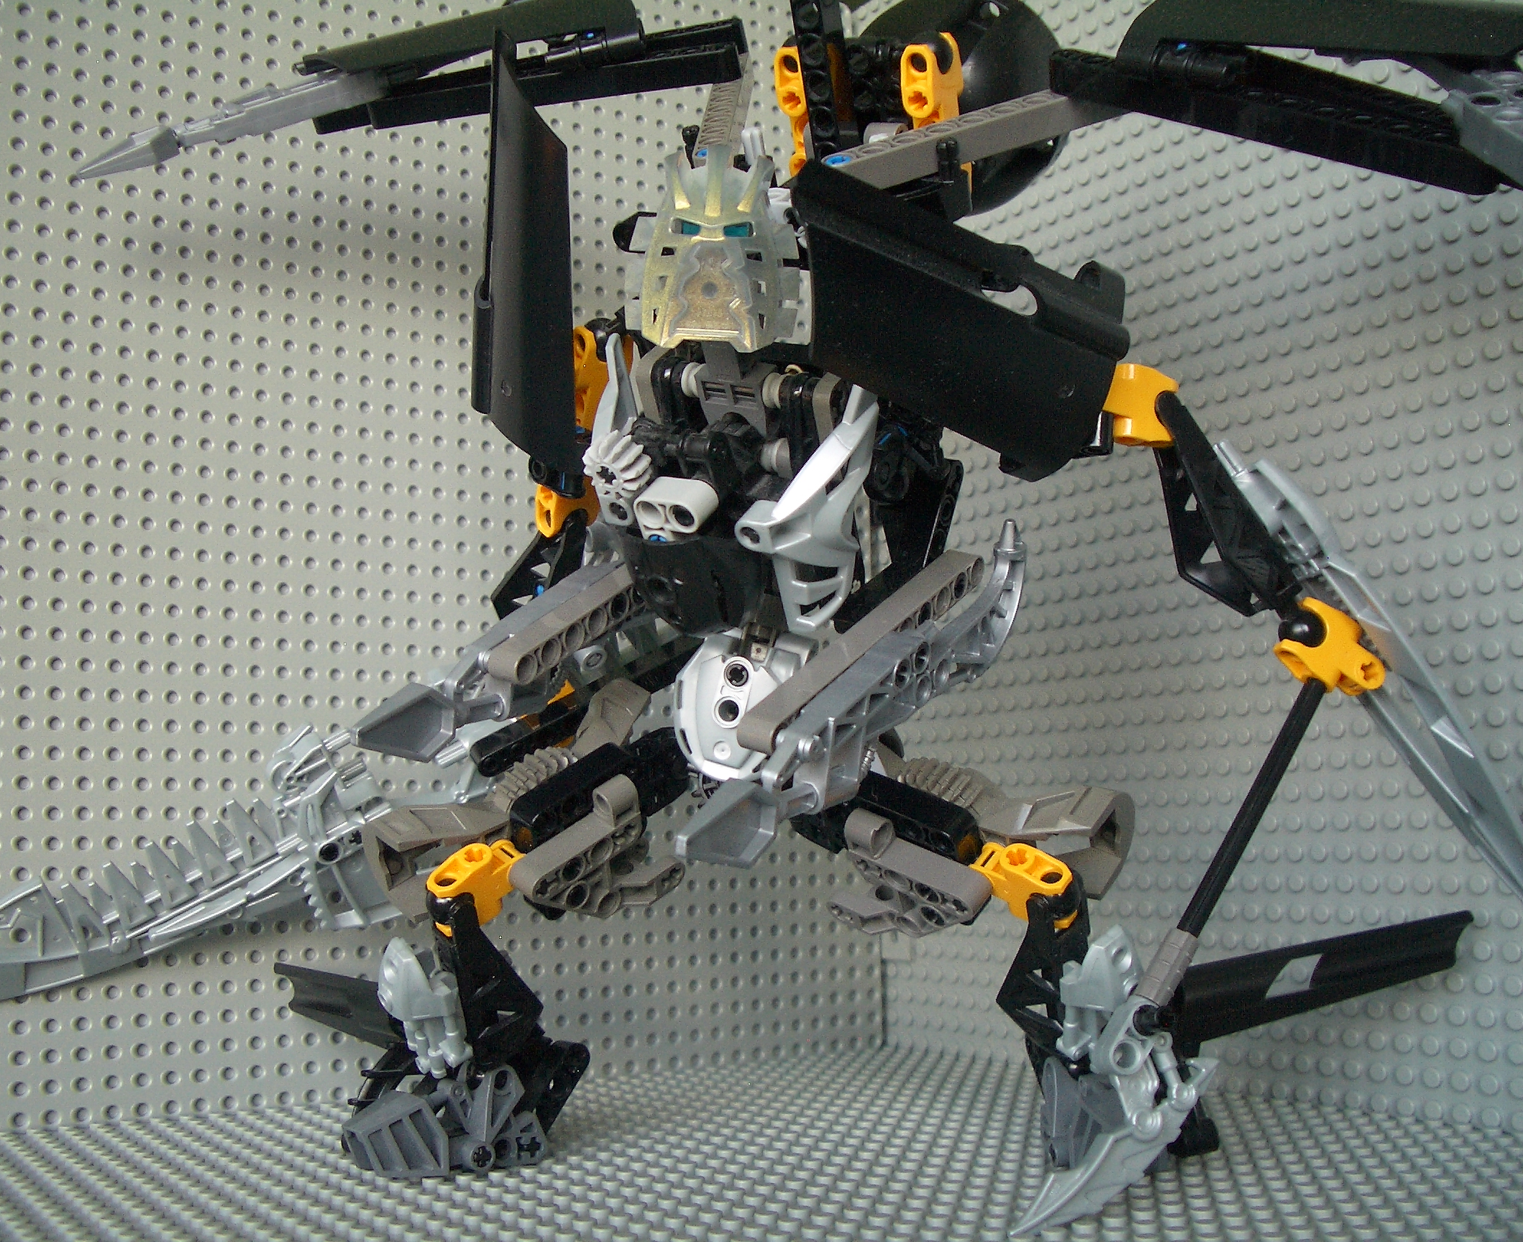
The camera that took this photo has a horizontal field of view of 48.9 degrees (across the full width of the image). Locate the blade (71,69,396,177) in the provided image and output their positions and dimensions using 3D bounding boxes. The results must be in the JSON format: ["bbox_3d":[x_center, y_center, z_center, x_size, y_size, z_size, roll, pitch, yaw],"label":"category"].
[{"bbox_3d":[-0.139,-0.129,0.437,0.094,0.014,0.010,-10,-24,16],"label":"blade"}]

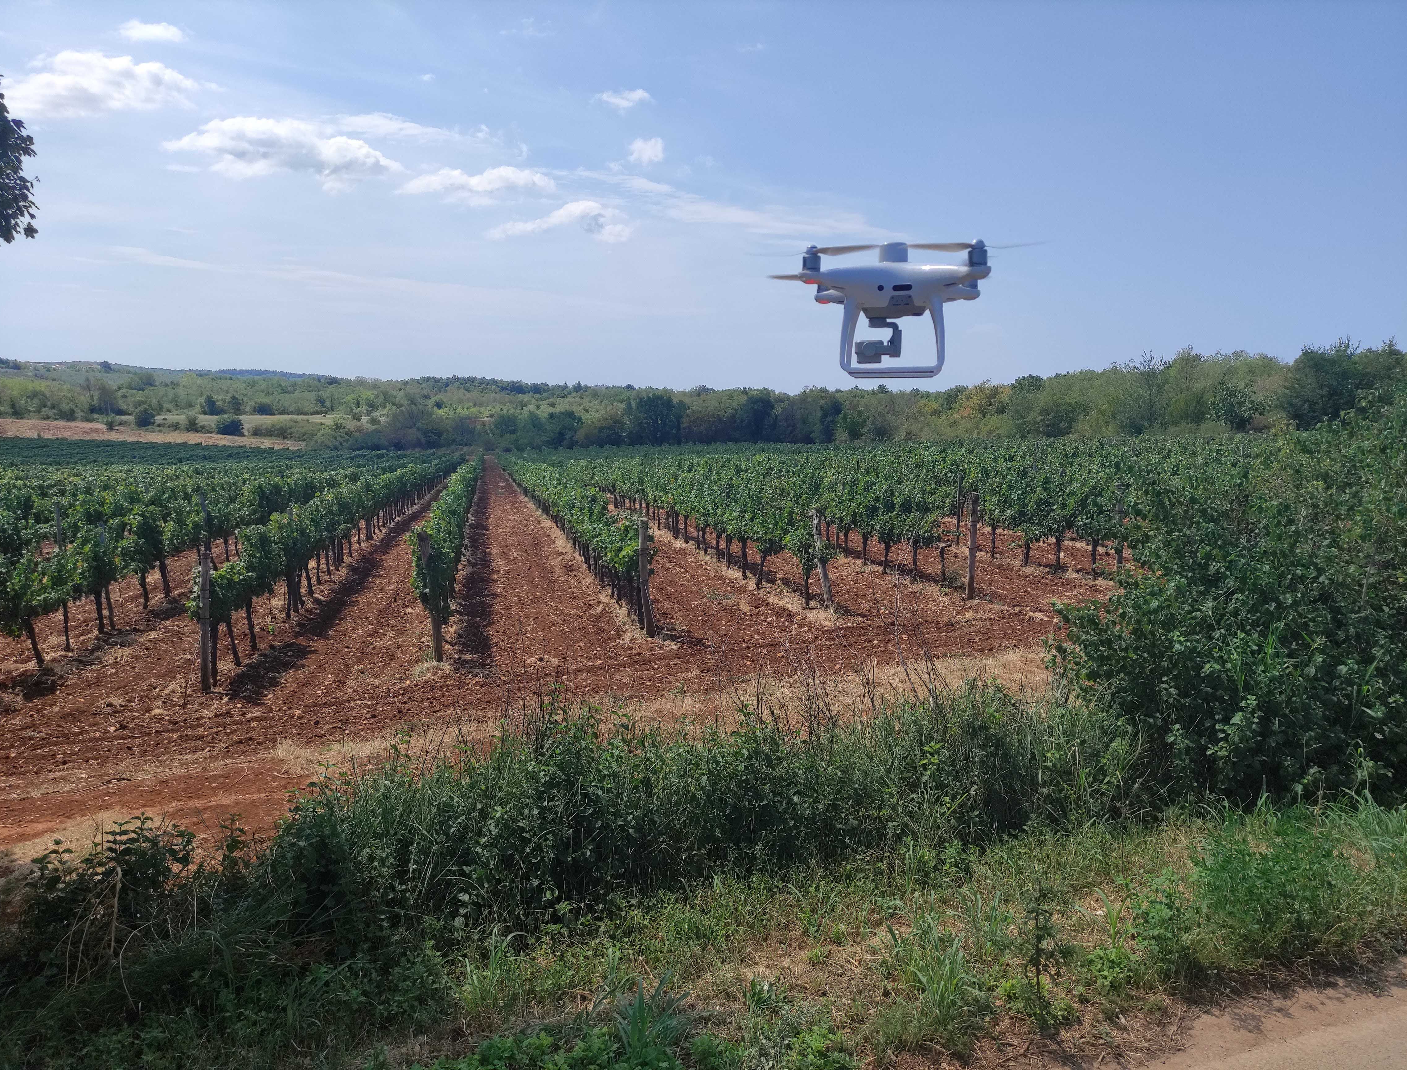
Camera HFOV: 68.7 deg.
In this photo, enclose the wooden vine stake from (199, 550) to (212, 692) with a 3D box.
[{"bbox_3d":[-5.711,0.996,11.835,0.105,1.641,0.105,0,5,-26],"label":"wooden vine stake"}]

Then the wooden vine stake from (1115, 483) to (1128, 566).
[{"bbox_3d":[6.890,-0.057,17.035,0.114,1.599,0.114,0,5,22],"label":"wooden vine stake"}]

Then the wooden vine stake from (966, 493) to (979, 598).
[{"bbox_3d":[4.130,0.175,15.782,0.113,1.665,0.113,2,6,15],"label":"wooden vine stake"}]

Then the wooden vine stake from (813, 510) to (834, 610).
[{"bbox_3d":[1.770,0.375,15.291,0.116,1.491,0.116,-7,4,8],"label":"wooden vine stake"}]

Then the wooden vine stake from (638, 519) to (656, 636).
[{"bbox_3d":[-0.756,0.586,13.982,0.112,1.634,0.112,-4,5,-3],"label":"wooden vine stake"}]

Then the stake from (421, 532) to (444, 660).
[{"bbox_3d":[-3.389,0.769,12.834,0.118,1.663,0.118,-6,7,-14],"label":"stake"}]

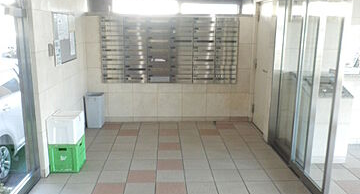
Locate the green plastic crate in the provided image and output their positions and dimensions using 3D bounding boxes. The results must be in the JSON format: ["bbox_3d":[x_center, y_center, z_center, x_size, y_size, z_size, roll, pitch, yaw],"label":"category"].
[{"bbox_3d":[-1.251,0.625,3.732,0.312,0.320,0.366,0,12,-3],"label":"green plastic crate"}]

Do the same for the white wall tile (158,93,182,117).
[{"bbox_3d":[-0.161,0.136,5.495,0.400,0.400,0.015,0,12,-3],"label":"white wall tile"}]

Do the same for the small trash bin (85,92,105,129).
[{"bbox_3d":[-1.310,0.211,5.233,0.245,0.515,0.285,0,12,-3],"label":"small trash bin"}]

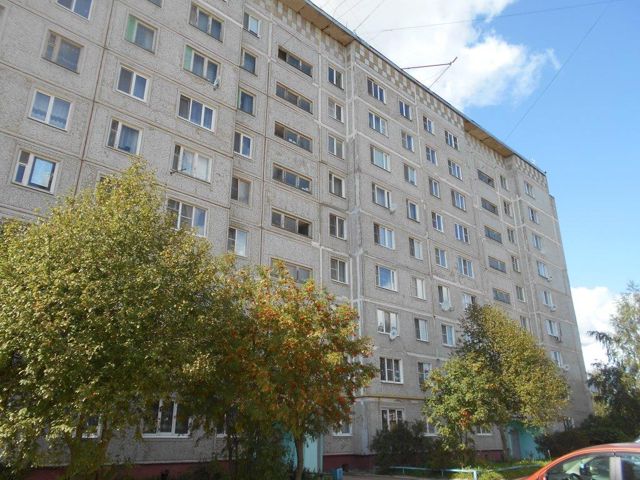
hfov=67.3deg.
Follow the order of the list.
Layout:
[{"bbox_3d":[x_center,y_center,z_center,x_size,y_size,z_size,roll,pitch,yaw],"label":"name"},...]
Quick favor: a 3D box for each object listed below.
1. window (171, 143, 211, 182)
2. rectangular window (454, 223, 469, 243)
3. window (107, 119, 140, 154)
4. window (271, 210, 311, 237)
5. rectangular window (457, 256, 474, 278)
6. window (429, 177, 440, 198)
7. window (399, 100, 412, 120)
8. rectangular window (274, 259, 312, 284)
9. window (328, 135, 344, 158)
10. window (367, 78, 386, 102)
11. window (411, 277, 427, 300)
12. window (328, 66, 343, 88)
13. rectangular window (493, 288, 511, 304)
[{"bbox_3d":[-5.910,-3.569,22.346,1.900,1.360,0.200,18,-28,-38],"label":"window"},{"bbox_3d":[11.292,-0.524,38.220,2.010,1.360,0.150,18,-27,-39],"label":"rectangular window"},{"bbox_3d":[-8.275,-4.338,20.437,1.370,1.370,0.150,18,-27,-39],"label":"window"},{"bbox_3d":[-1.618,-0.937,27.009,2.860,1.050,0.150,18,-27,-39],"label":"window"},{"bbox_3d":[11.158,2.082,36.718,1.900,1.387,0.150,18,-28,-39],"label":"rectangular window"},{"bbox_3d":[8.705,-3.977,36.523,1.220,1.360,0.200,18,-28,-38],"label":"window"},{"bbox_3d":[6.630,-9.996,37.199,1.520,1.360,0.150,18,-27,-39],"label":"window"},{"bbox_3d":[-1.542,1.755,25.612,2.850,0.970,0.150,18,-28,-38],"label":"rectangular window"},{"bbox_3d":[1.074,-6.117,31.598,1.530,1.380,0.150,18,-27,-39],"label":"window"},{"bbox_3d":[4.096,-10.710,34.797,1.968,1.357,0.200,18,-27,-39],"label":"window"},{"bbox_3d":[6.454,3.098,31.576,1.400,1.360,0.200,18,-28,-38],"label":"window"},{"bbox_3d":[1.075,-11.194,33.215,1.410,1.400,0.150,18,-28,-38],"label":"window"},{"bbox_3d":[15.414,4.818,40.770,2.770,0.920,0.150,18,-28,-38],"label":"rectangular window"}]

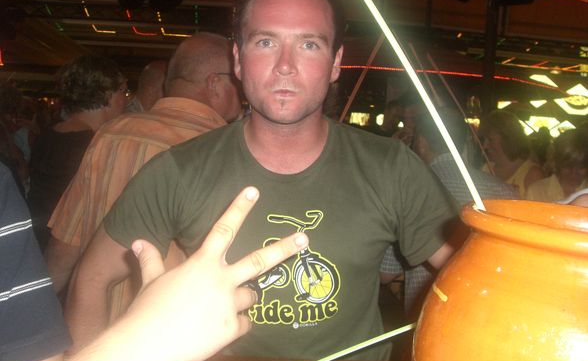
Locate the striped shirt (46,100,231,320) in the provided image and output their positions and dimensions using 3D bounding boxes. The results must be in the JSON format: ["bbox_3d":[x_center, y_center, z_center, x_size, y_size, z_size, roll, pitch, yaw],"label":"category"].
[{"bbox_3d":[-0.345,0.120,1.740,0.540,0.700,0.360,6,9,37],"label":"striped shirt"}]

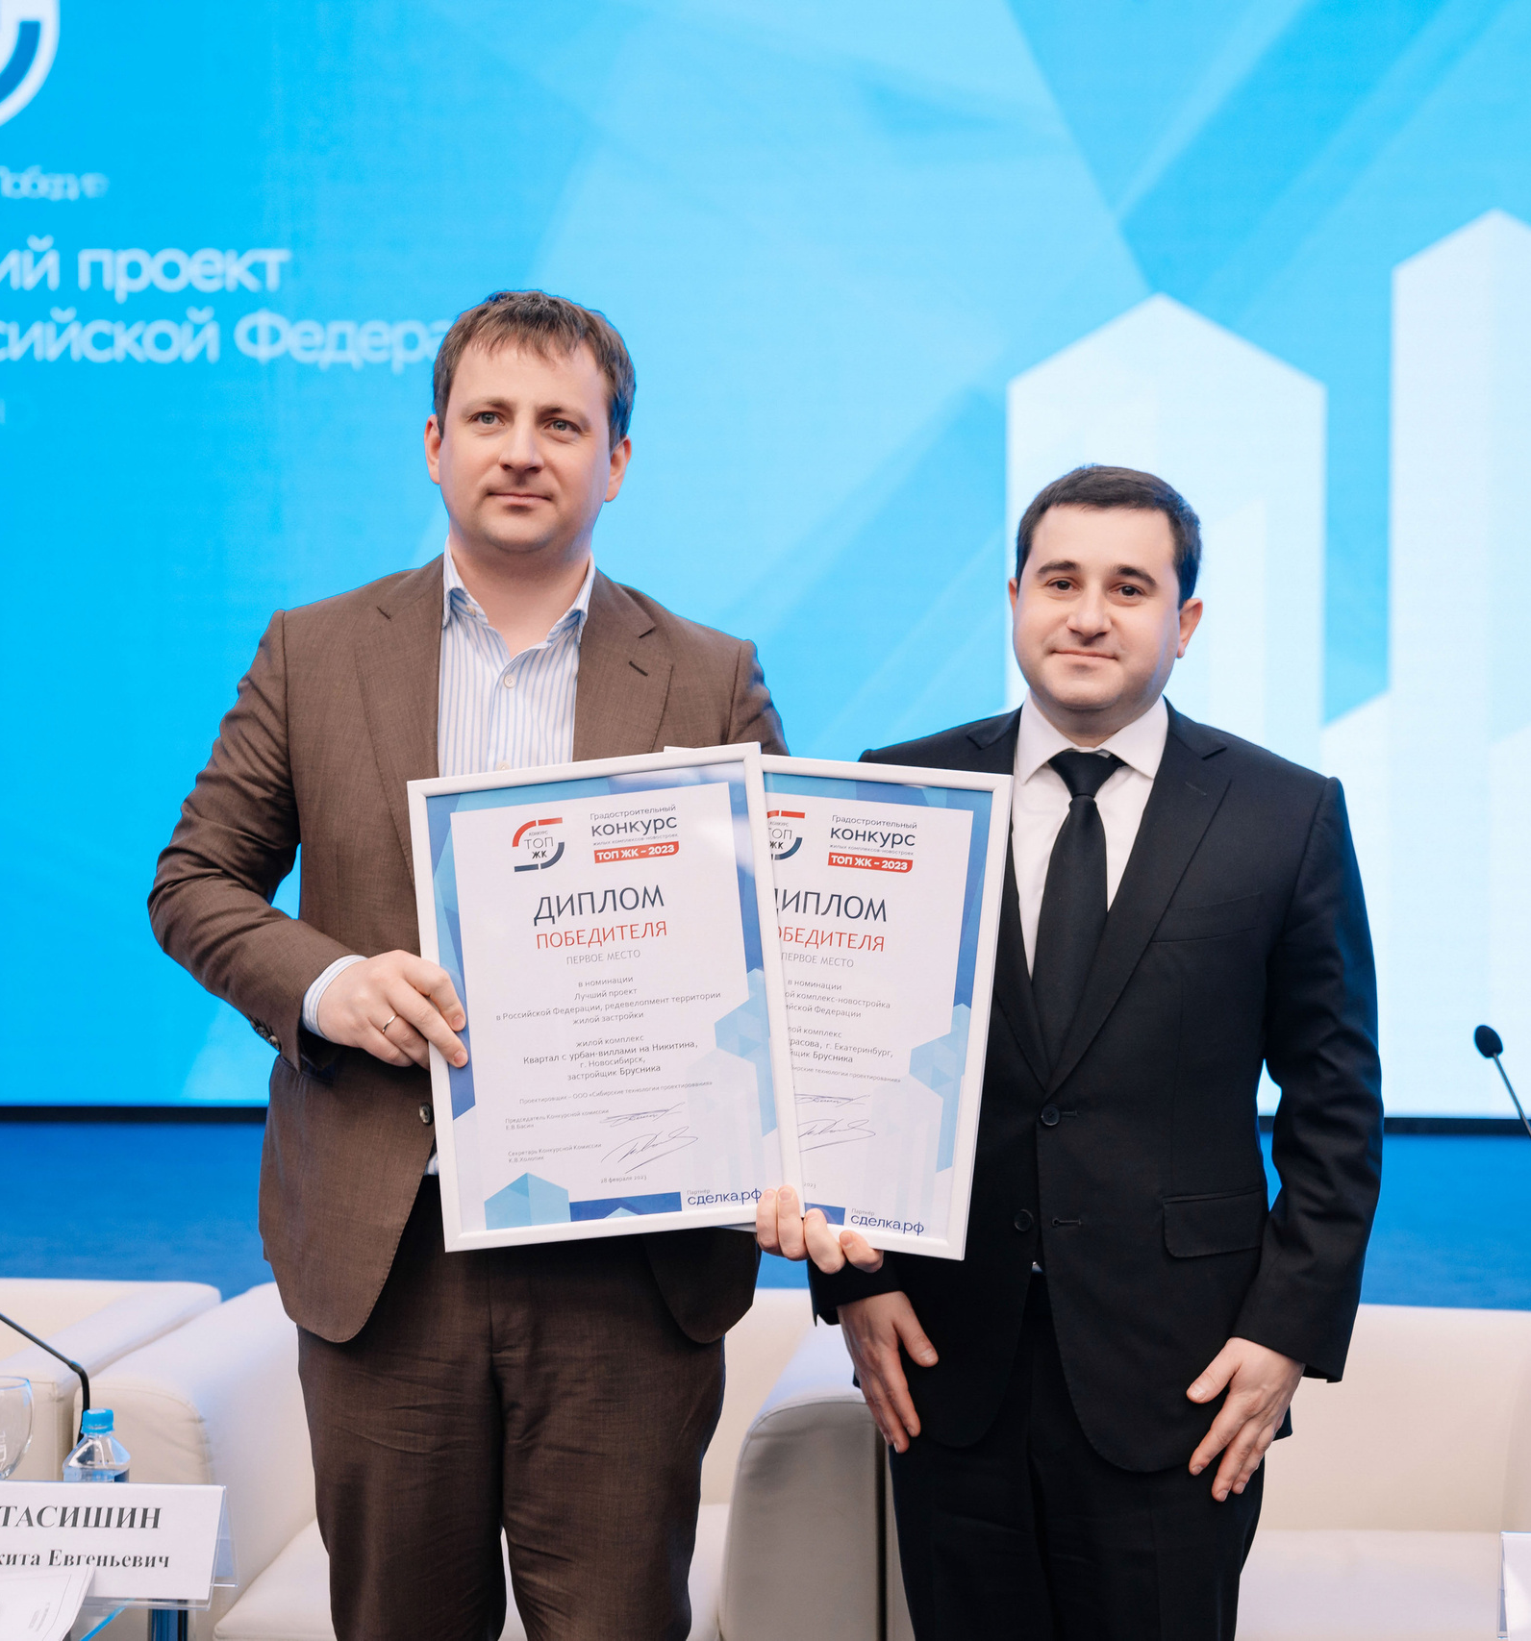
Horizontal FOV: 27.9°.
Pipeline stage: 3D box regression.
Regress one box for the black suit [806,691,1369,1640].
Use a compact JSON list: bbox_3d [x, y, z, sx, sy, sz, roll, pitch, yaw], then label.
[{"bbox_3d":[0.315,0.630,2.950,0.550,1.470,0.300,0,1,12],"label":"black suit"}]

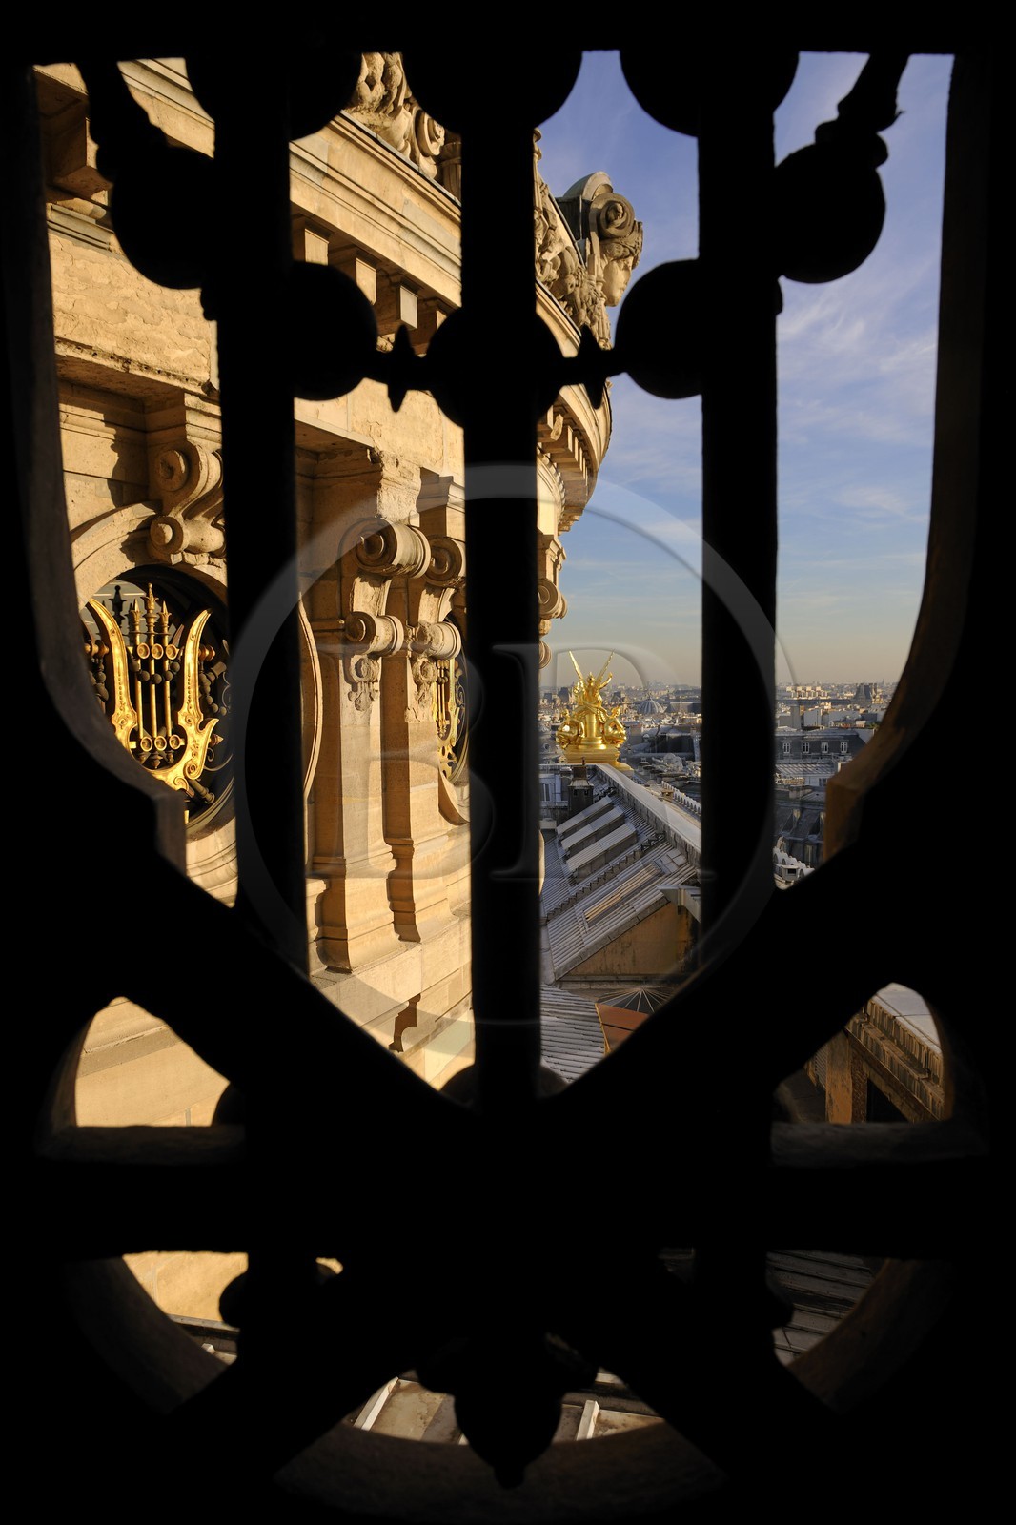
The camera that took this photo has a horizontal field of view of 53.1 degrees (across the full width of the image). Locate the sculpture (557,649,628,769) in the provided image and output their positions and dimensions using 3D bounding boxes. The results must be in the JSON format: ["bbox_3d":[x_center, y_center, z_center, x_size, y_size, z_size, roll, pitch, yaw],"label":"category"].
[{"bbox_3d":[5.699,-3.559,69.000,4.700,7.800,3.700,0,4,0],"label":"sculpture"}]

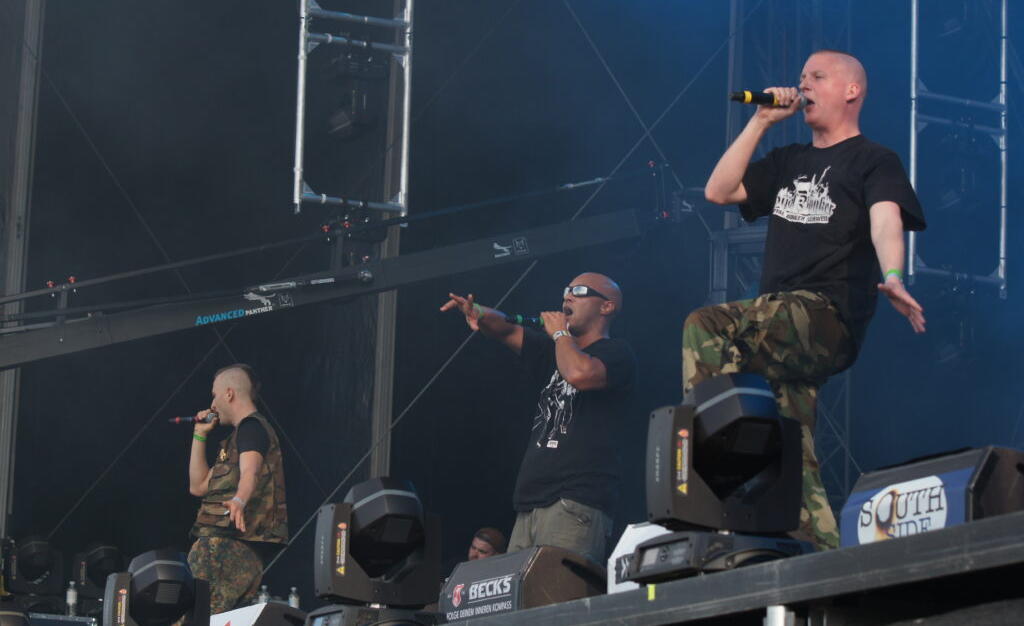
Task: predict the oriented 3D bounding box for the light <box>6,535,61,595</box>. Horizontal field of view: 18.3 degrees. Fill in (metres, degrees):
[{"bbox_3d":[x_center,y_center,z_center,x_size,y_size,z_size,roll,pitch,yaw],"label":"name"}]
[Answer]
[{"bbox_3d":[-3.183,1.723,21.150,0.350,0.505,0.370,7,-12,-24],"label":"light"}]

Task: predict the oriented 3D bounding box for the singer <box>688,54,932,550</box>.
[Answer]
[{"bbox_3d":[0.873,0.061,9.183,0.640,1.700,0.600,12,-15,-42],"label":"singer"}]

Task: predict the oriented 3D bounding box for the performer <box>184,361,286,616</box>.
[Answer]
[{"bbox_3d":[-1.269,1.069,14.433,0.450,1.700,0.530,5,-12,-17],"label":"performer"}]

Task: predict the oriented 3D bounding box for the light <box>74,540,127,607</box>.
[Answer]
[{"bbox_3d":[-2.769,1.784,21.350,0.350,0.505,0.370,7,-12,-24],"label":"light"}]

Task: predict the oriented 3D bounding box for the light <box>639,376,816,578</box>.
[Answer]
[{"bbox_3d":[0.539,0.400,7.950,0.350,0.505,0.370,7,-12,-24],"label":"light"}]

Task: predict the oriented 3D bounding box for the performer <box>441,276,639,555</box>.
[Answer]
[{"bbox_3d":[0.106,0.684,12.232,0.660,1.710,0.580,12,-15,-40],"label":"performer"}]

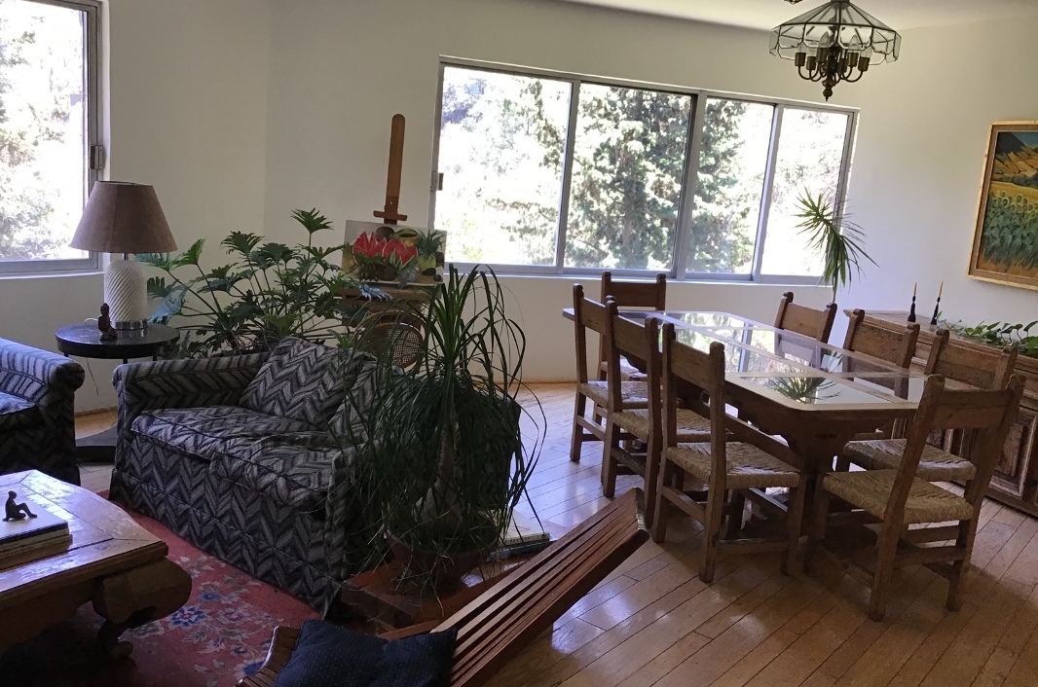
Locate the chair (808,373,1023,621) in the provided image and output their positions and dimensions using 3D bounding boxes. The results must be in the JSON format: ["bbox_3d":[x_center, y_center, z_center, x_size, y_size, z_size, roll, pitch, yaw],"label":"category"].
[{"bbox_3d":[1.559,0.551,3.704,0.452,0.992,0.515,1,11,-21],"label":"chair"}]

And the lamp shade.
[{"bbox_3d":[-1.936,-0.625,4.577,0.485,0.335,0.485,2,12,-16],"label":"lamp shade"}]

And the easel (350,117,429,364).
[{"bbox_3d":[-0.718,-0.384,5.227,0.560,1.770,0.550,1,12,-17],"label":"easel"}]

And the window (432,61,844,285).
[{"bbox_3d":[1.015,-1.154,6.814,3.430,1.410,0.120,0,12,-22],"label":"window"}]

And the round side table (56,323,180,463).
[{"bbox_3d":[-1.954,0.243,4.578,0.560,0.595,0.560,2,12,-16],"label":"round side table"}]

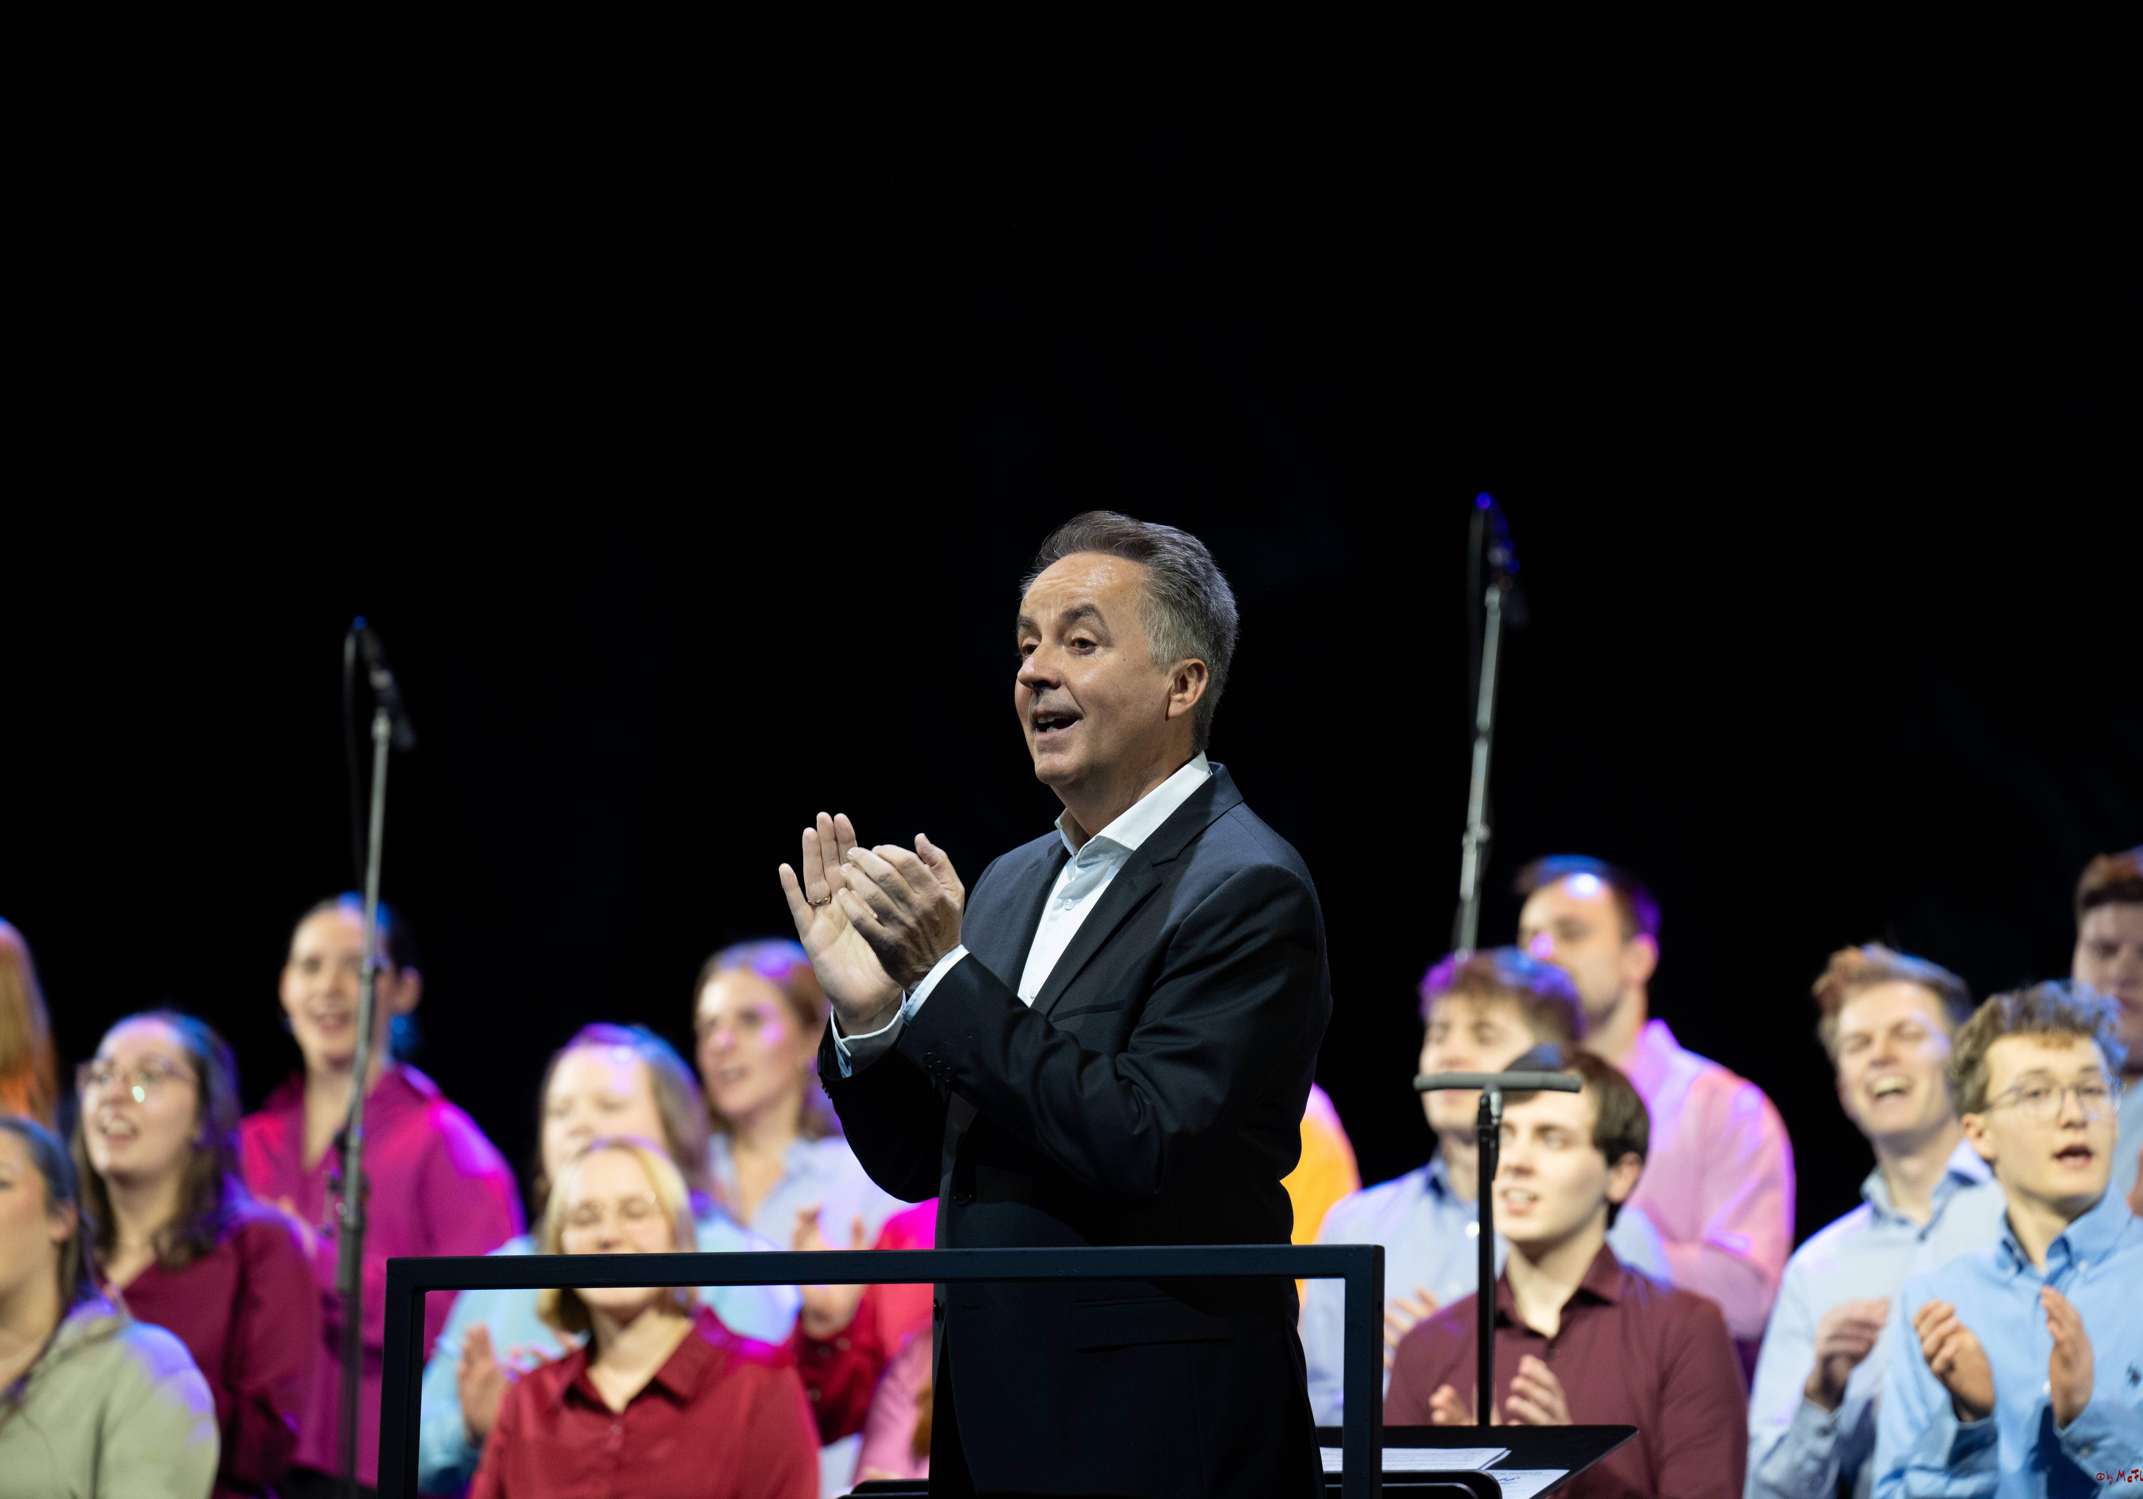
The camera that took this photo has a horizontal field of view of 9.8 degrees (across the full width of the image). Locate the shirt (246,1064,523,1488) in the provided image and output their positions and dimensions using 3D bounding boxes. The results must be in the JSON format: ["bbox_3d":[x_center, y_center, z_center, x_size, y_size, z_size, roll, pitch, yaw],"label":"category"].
[{"bbox_3d":[-0.927,0.682,16.100,0.480,0.580,0.360,-1,-2,24],"label":"shirt"}]

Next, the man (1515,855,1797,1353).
[{"bbox_3d":[0.719,1.047,16.265,0.520,1.820,0.420,-2,-3,36],"label":"man"}]

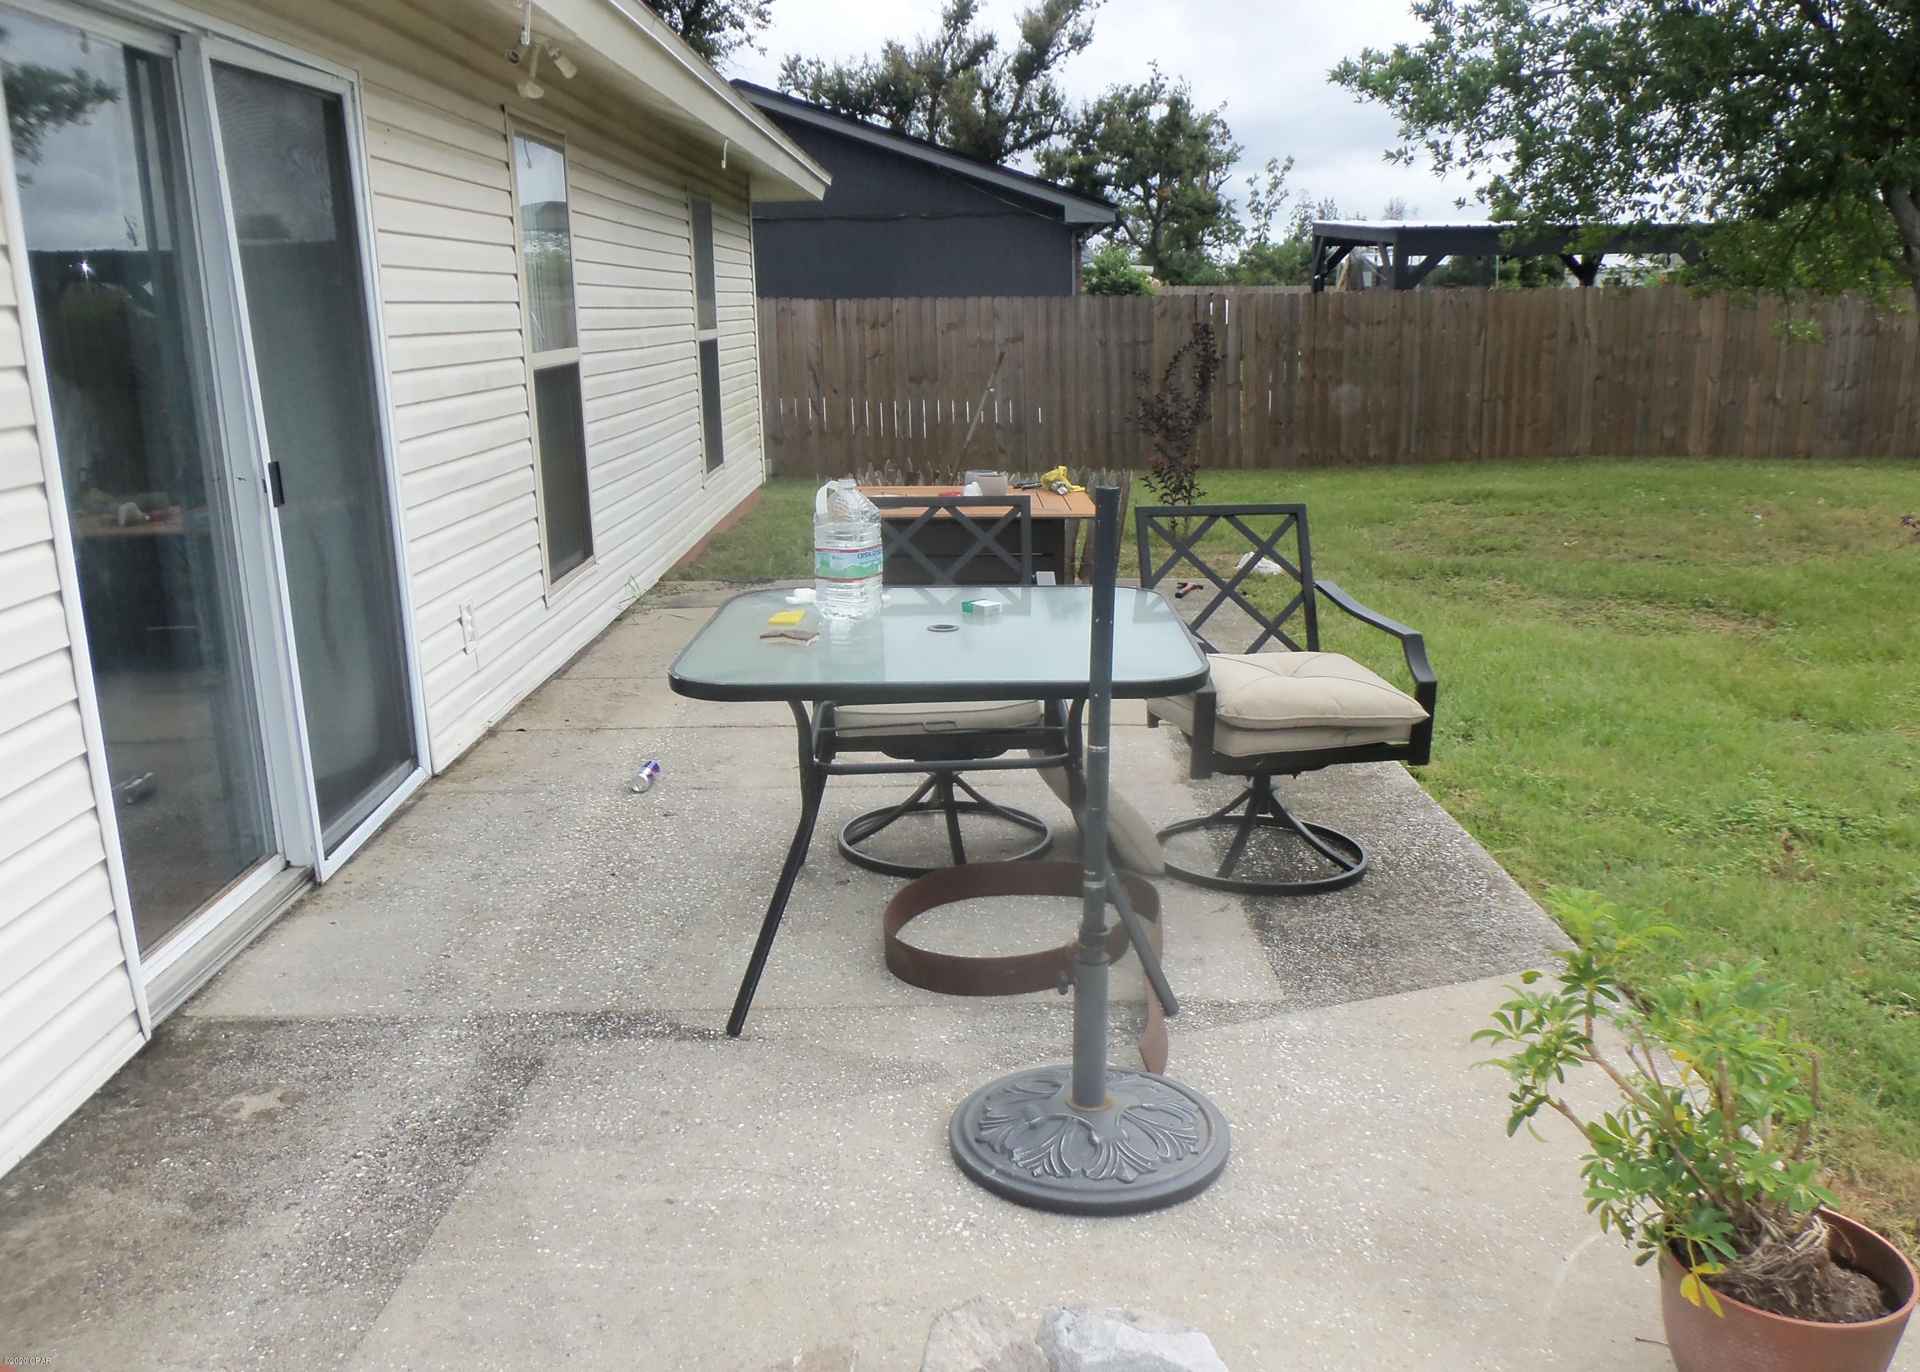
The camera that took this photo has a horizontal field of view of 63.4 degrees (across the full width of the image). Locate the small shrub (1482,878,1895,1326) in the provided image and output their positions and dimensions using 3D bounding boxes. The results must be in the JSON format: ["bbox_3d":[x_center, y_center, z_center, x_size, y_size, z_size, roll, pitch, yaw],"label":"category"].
[{"bbox_3d":[0.895,0.507,1.988,0.470,0.560,0.410,-1,14,0],"label":"small shrub"}]

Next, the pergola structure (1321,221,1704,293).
[{"bbox_3d":[6.922,-4.609,19.855,3.870,2.800,4.100,-1,14,0],"label":"pergola structure"}]

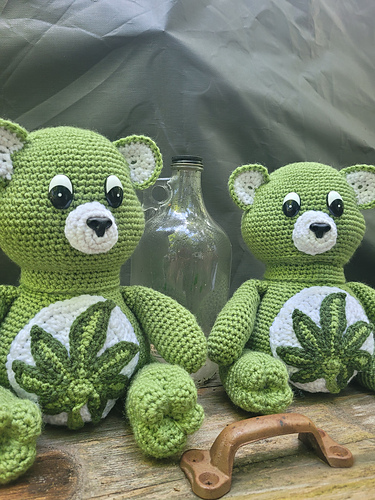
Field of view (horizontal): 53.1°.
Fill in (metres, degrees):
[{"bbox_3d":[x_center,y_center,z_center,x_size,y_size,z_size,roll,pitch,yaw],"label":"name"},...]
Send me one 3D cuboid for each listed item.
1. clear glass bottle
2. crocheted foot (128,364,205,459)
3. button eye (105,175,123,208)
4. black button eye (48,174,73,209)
[{"bbox_3d":[-0.008,0.020,0.475,0.125,0.268,0.125,3,5,0],"label":"clear glass bottle"},{"bbox_3d":[-0.018,0.133,0.312,0.061,0.069,0.072,1,6,-25],"label":"crocheted foot"},{"bbox_3d":[-0.061,-0.049,0.312,0.019,0.027,0.008,-1,2,-42],"label":"button eye"},{"bbox_3d":[-0.100,-0.046,0.297,0.019,0.027,0.008,2,0,-15],"label":"black button eye"}]

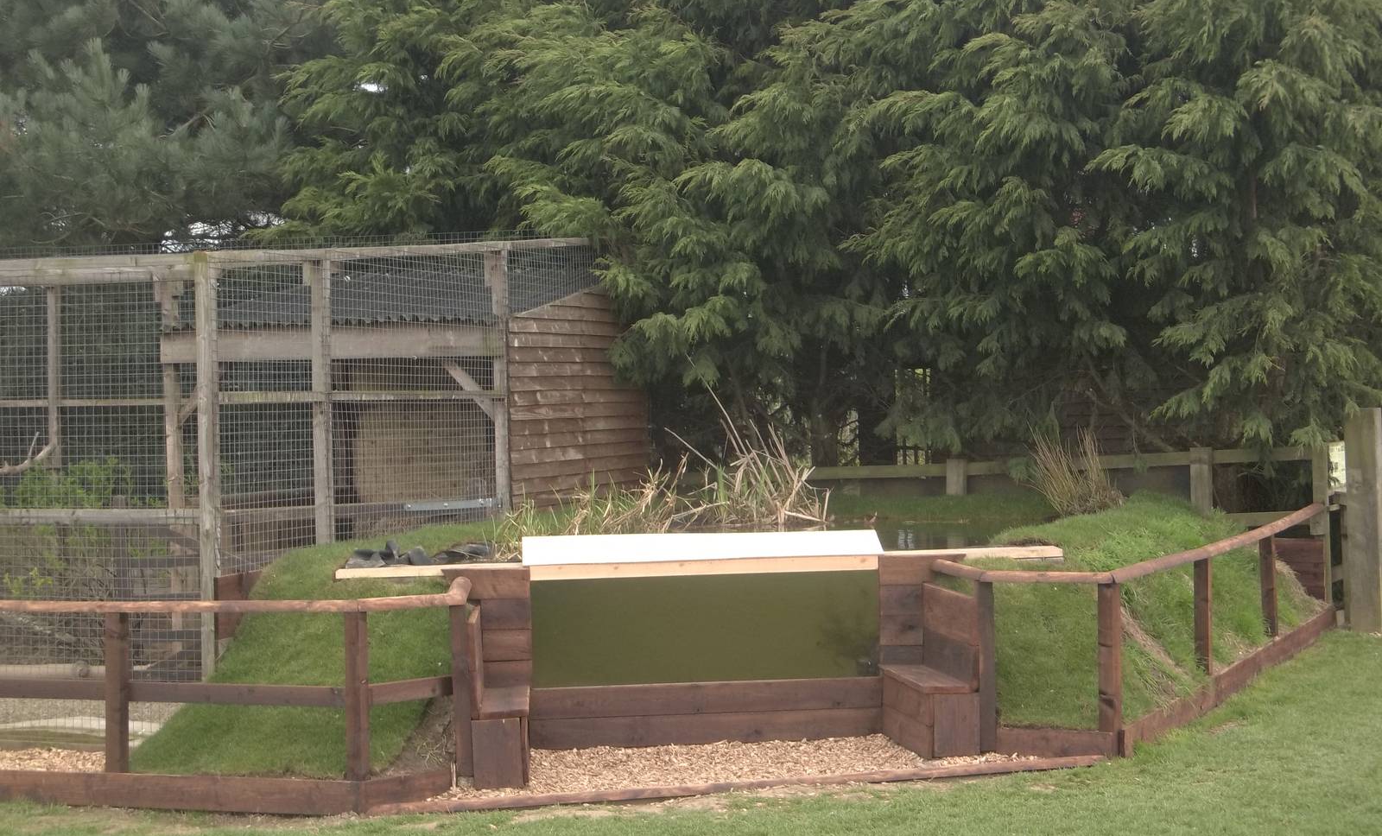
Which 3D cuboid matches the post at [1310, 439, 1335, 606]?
[{"bbox_3d":[4.396,0.777,17.500,0.105,1.210,0.105,-2,0,22],"label":"post"}]

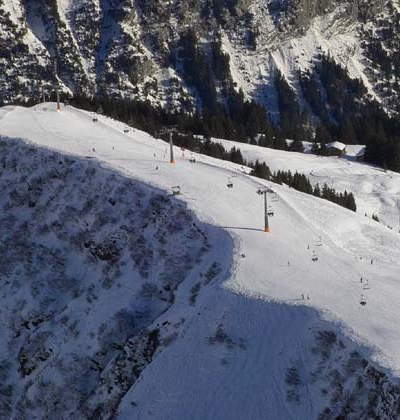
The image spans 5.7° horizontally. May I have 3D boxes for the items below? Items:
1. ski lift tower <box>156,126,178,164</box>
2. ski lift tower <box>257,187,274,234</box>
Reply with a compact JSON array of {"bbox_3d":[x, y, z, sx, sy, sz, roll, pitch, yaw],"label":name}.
[{"bbox_3d":[-12.786,-29.365,1817.202,6.800,18.110,5.200,-6,19,-14],"label":"ski lift tower"},{"bbox_3d":[27.754,-0.129,1666.925,6.400,19.900,4.800,-6,19,-14],"label":"ski lift tower"}]

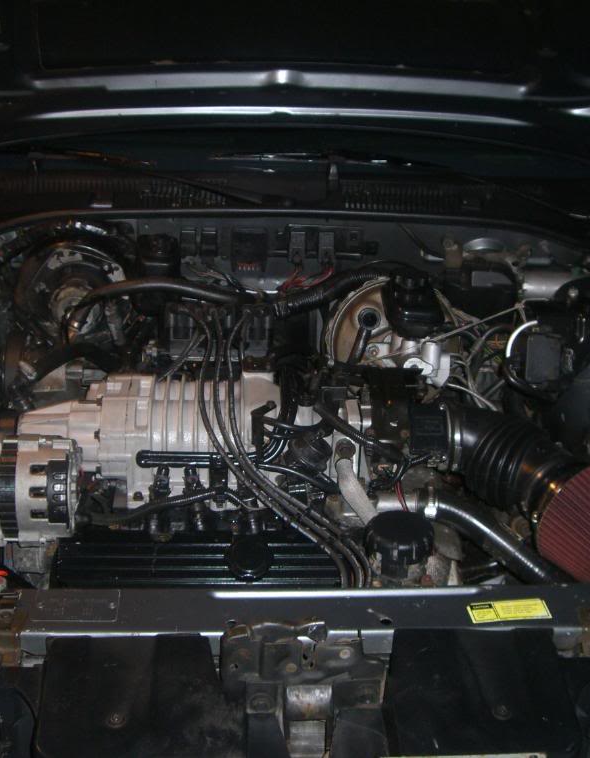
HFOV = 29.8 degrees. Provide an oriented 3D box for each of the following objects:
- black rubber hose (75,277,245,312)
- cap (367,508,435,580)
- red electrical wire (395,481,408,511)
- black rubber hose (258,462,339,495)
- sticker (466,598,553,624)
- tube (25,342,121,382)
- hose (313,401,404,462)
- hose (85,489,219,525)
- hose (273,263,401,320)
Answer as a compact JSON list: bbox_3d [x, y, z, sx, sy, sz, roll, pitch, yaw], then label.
[{"bbox_3d":[-0.206,-0.129,1.690,0.260,0.045,0.055,0,27,0],"label":"black rubber hose"},{"bbox_3d":[0.131,0.206,1.390,0.084,0.050,0.084,0,27,0],"label":"cap"},{"bbox_3d":[0.139,0.152,1.450,0.018,0.036,0.020,0,27,0],"label":"red electrical wire"},{"bbox_3d":[0.006,0.132,1.470,0.110,0.035,0.030,0,27,0],"label":"black rubber hose"},{"bbox_3d":[0.240,0.262,1.249,0.085,0.002,0.038,-4,27,-7],"label":"sticker"},{"bbox_3d":[-0.327,-0.024,1.630,0.145,0.050,0.055,0,27,0],"label":"tube"},{"bbox_3d":[0.085,0.070,1.490,0.124,0.060,0.060,0,27,0],"label":"hose"},{"bbox_3d":[-0.185,0.164,1.430,0.175,0.042,0.040,0,27,0],"label":"hose"},{"bbox_3d":[0.067,-0.135,1.710,0.210,0.060,0.075,6,28,11],"label":"hose"}]

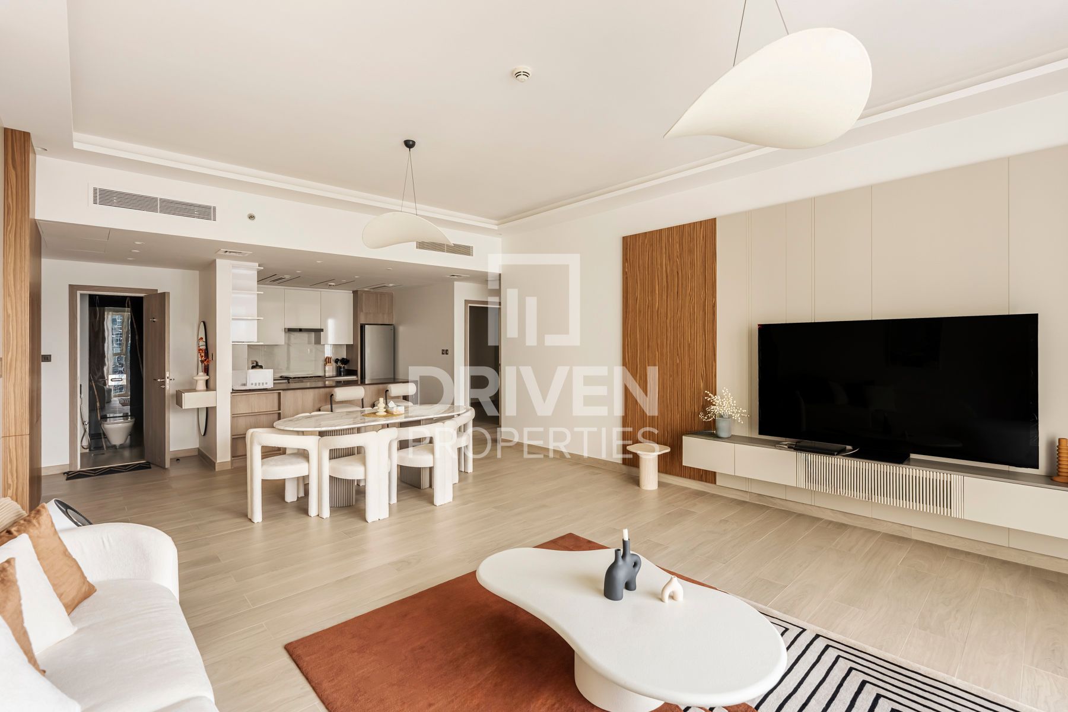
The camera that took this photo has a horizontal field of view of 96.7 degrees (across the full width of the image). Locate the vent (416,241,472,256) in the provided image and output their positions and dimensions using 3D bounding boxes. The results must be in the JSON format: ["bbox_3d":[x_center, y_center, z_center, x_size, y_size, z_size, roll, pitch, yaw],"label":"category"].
[{"bbox_3d":[-1.146,-1.397,6.149,0.870,0.145,0.050,-2,2,-43],"label":"vent"}]

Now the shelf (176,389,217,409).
[{"bbox_3d":[-4.001,0.498,5.619,0.320,0.173,0.530,-1,1,-43],"label":"shelf"}]

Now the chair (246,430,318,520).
[{"bbox_3d":[-2.221,0.995,4.151,0.550,0.770,0.650,-2,2,-43],"label":"chair"}]

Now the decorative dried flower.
[{"bbox_3d":[1.718,0.454,4.348,0.320,0.330,0.430,-2,2,-43],"label":"decorative dried flower"}]

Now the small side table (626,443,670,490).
[{"bbox_3d":[1.159,1.125,4.782,0.430,0.400,0.430,-1,1,-43],"label":"small side table"}]

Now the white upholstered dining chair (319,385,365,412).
[{"bbox_3d":[-2.507,0.861,6.248,0.480,0.920,0.520,-1,1,-43],"label":"white upholstered dining chair"}]

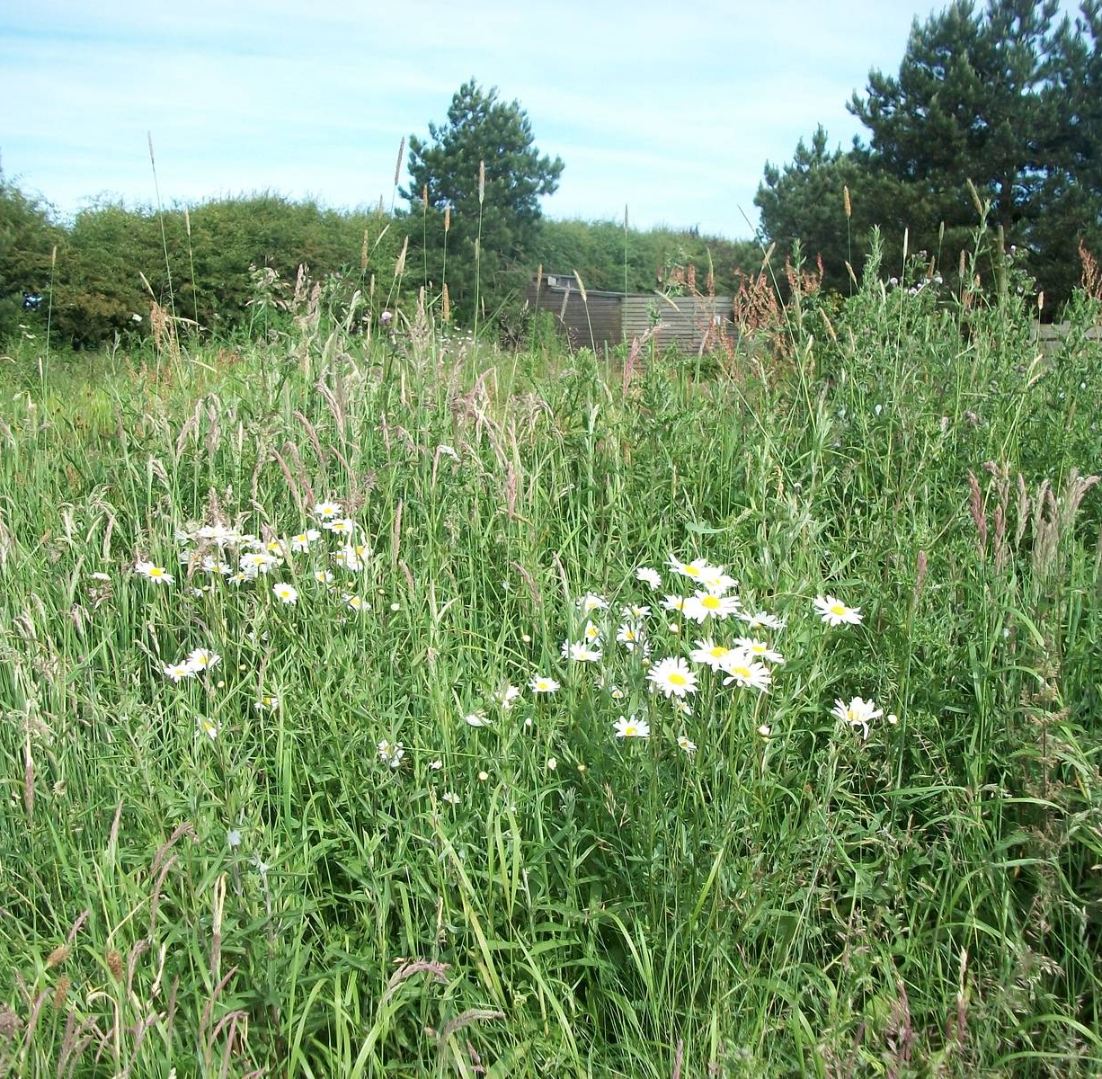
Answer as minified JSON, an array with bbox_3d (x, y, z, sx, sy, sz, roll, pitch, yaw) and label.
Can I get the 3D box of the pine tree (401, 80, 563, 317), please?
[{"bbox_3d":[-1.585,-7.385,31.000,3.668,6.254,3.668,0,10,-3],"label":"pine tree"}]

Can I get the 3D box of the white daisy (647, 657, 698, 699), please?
[{"bbox_3d":[0.132,0.151,1.450,0.056,0.018,0.054,1,32,5],"label":"white daisy"}]

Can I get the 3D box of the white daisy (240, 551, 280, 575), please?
[{"bbox_3d":[-0.411,0.034,1.880,0.056,0.020,0.054,-2,22,-12],"label":"white daisy"}]

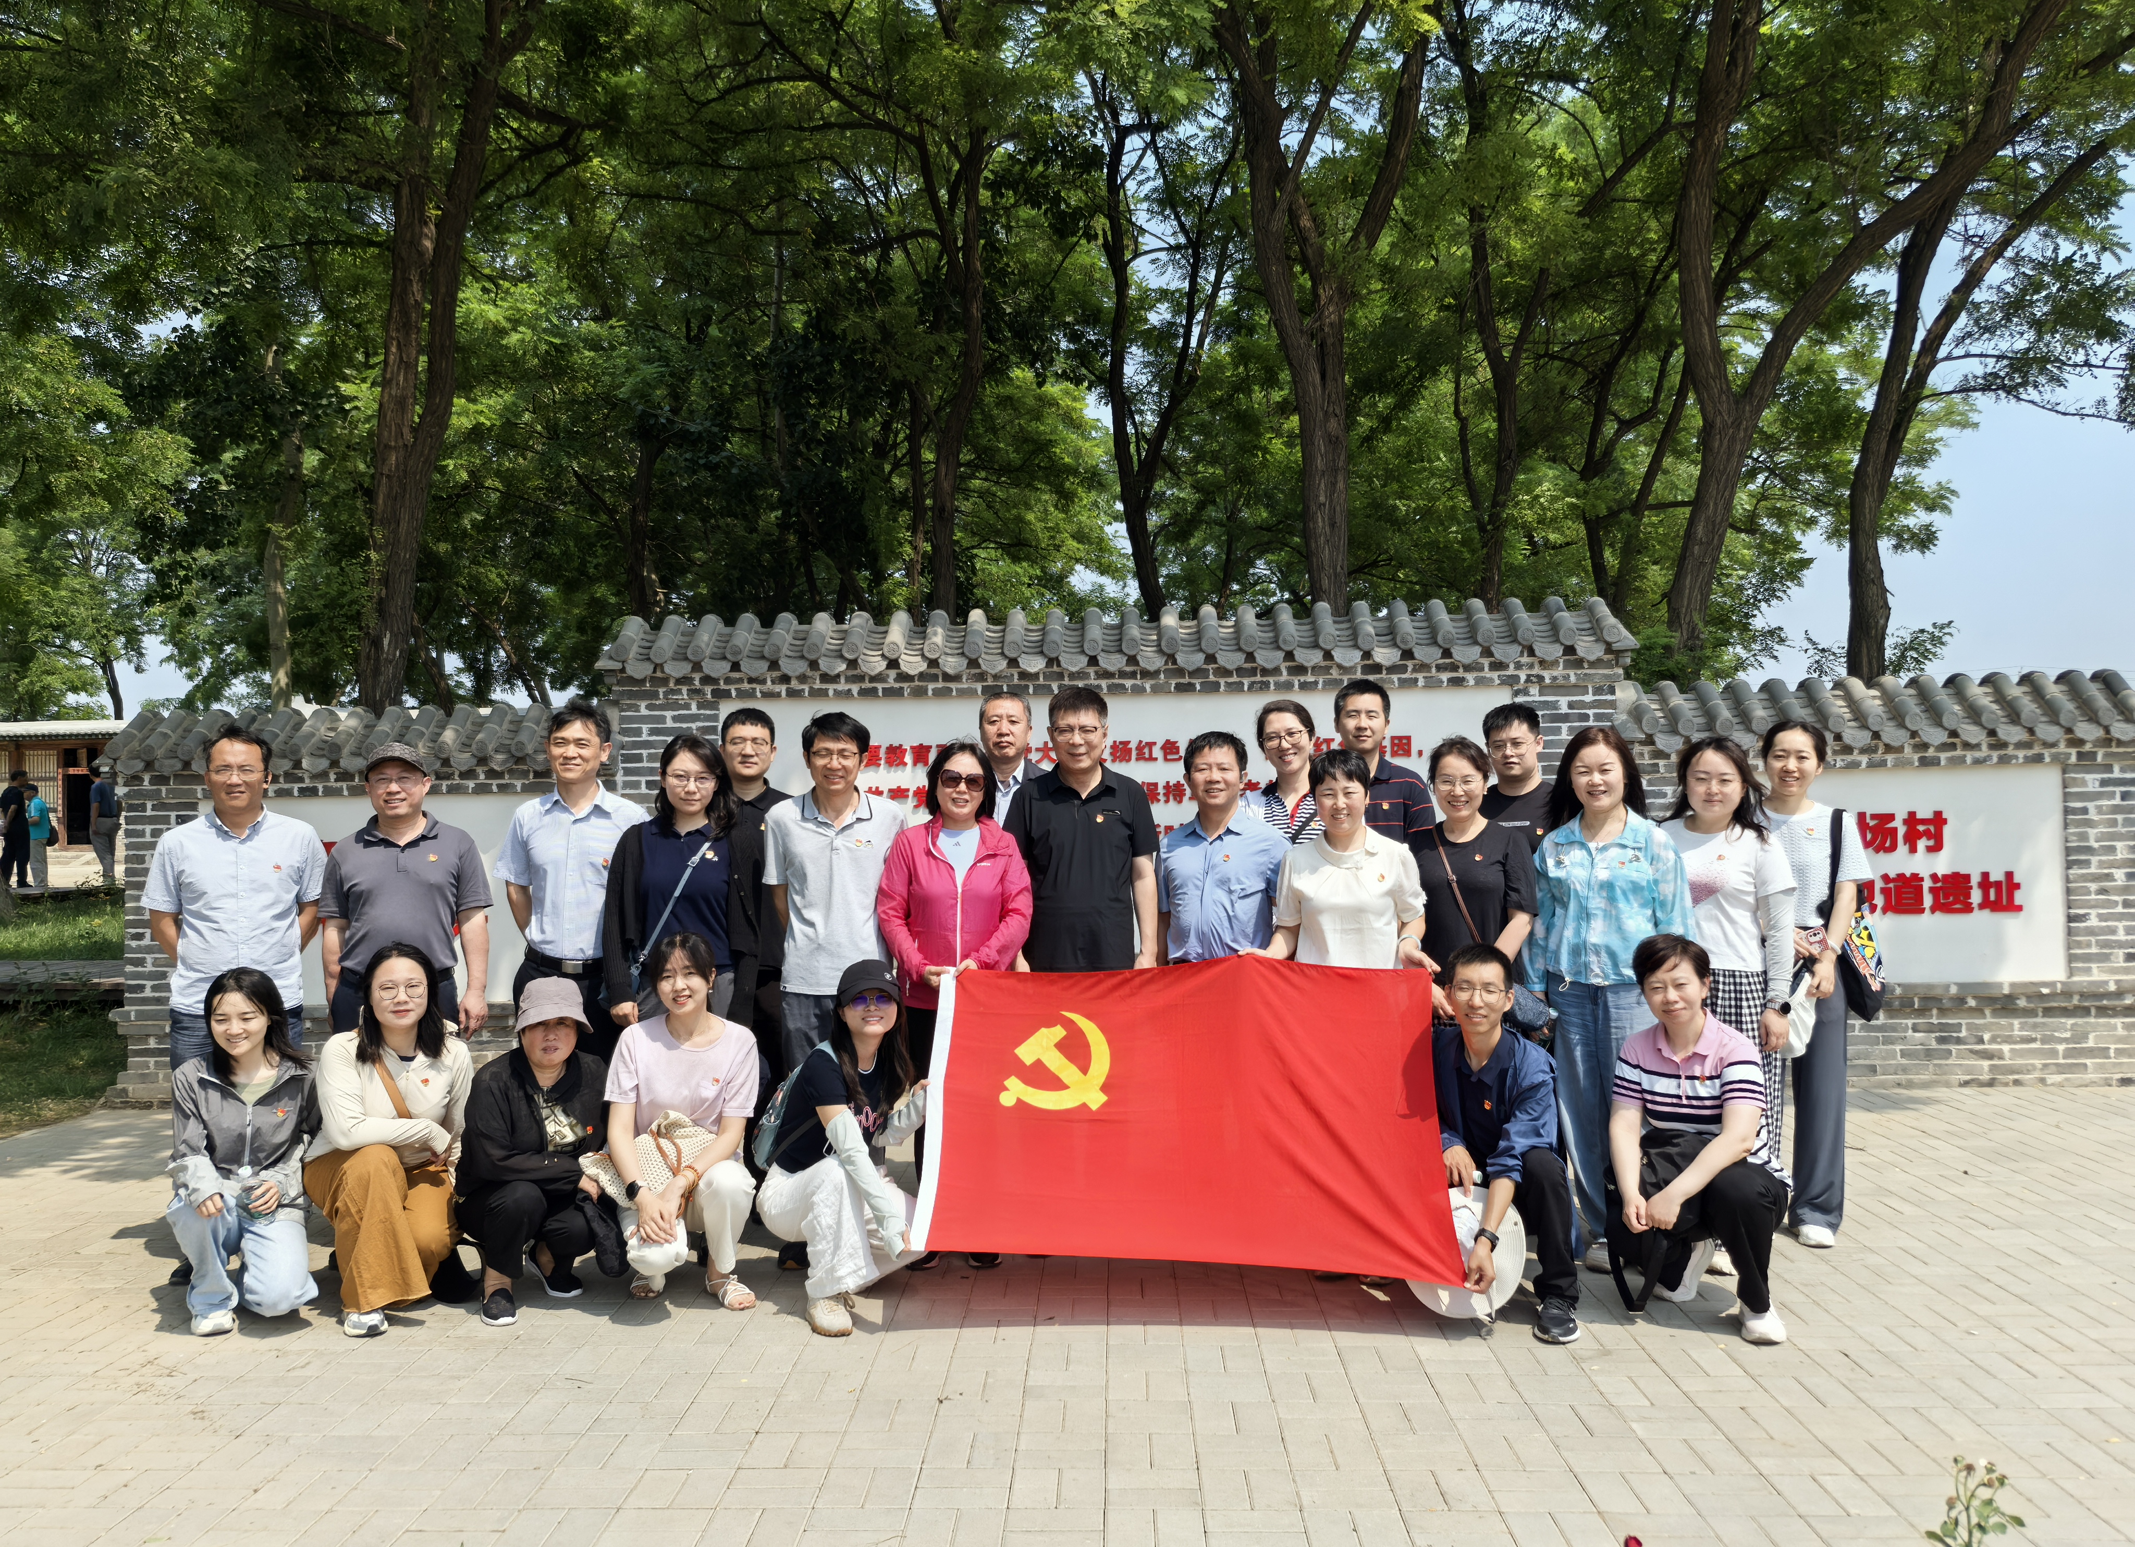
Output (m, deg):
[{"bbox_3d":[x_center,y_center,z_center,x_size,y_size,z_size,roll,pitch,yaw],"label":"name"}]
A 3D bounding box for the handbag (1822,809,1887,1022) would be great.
[{"bbox_3d":[2.520,0.454,5.330,0.130,0.660,0.340,-1,-1,38],"label":"handbag"}]

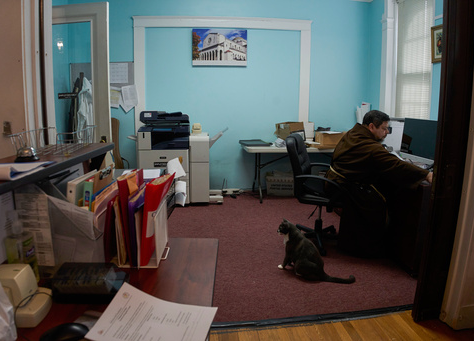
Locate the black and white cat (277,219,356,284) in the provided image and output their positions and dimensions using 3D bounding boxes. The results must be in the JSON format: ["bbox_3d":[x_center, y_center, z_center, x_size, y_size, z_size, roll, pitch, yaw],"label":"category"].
[{"bbox_3d":[0.558,0.569,2.448,0.520,0.380,0.210,5,11,24],"label":"black and white cat"}]

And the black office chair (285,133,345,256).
[{"bbox_3d":[0.778,0.166,3.025,0.640,0.980,0.620,4,11,21],"label":"black office chair"}]

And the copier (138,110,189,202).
[{"bbox_3d":[-0.928,-0.192,4.539,0.620,1.140,0.660,-1,10,-5],"label":"copier"}]

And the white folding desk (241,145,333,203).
[{"bbox_3d":[0.961,0.001,4.715,1.800,0.730,0.750,-1,10,-5],"label":"white folding desk"}]

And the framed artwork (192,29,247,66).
[{"bbox_3d":[-0.238,-1.685,4.679,0.765,0.515,0.030,-1,10,-5],"label":"framed artwork"}]

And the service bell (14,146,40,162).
[{"bbox_3d":[-0.740,-0.058,1.200,0.085,0.060,0.085,-1,10,-5],"label":"service bell"}]

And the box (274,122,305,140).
[{"bbox_3d":[0.725,-0.523,4.715,0.380,0.280,0.320,-1,10,-5],"label":"box"}]

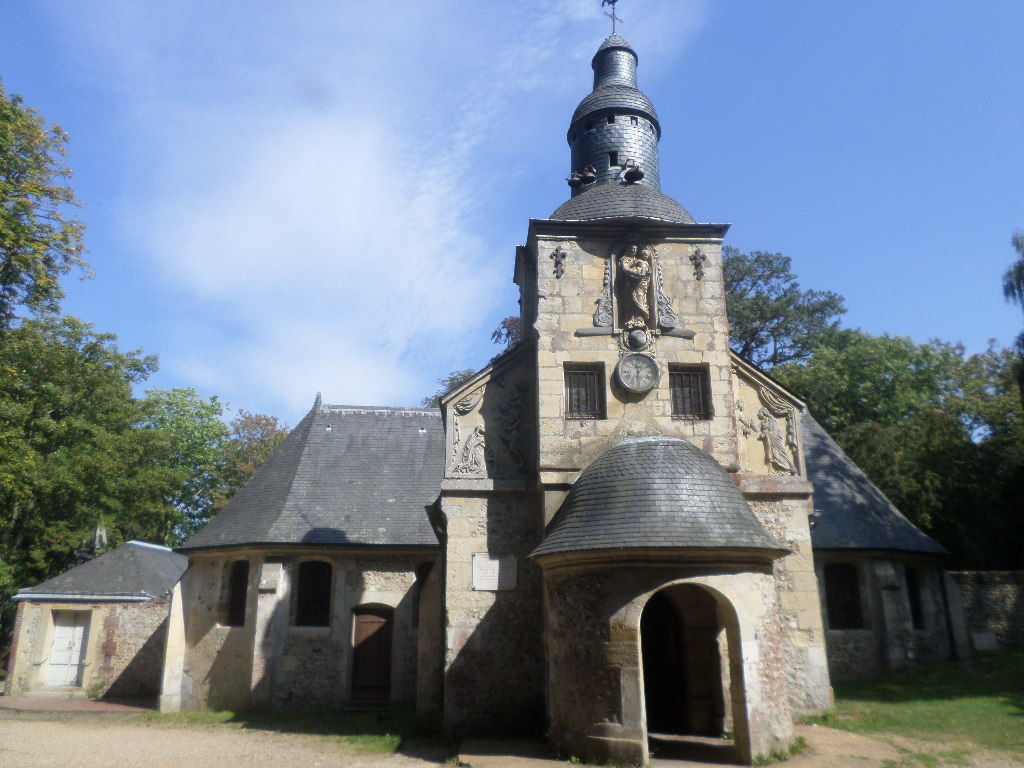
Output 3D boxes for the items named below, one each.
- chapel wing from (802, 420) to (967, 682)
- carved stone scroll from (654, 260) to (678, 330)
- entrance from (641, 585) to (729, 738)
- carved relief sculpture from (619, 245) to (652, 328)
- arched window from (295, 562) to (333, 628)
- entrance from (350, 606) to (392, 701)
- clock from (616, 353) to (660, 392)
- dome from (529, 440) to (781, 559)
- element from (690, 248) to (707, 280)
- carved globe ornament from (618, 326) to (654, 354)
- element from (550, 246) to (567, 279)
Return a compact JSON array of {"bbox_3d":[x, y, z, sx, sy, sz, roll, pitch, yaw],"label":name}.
[{"bbox_3d":[8.763,4.225,21.060,6.100,7.120,6.400,1,-18,-3],"label":"chapel wing"},{"bbox_3d":[2.972,-1.724,14.055,0.410,1.460,0.130,1,-16,-4],"label":"carved stone scroll"},{"bbox_3d":[2.570,4.234,10.957,1.380,2.420,0.500,1,-16,-4],"label":"entrance"},{"bbox_3d":[2.362,-1.880,14.148,0.657,1.726,0.400,1,-18,-3],"label":"carved relief sculpture"},{"bbox_3d":[-4.427,4.683,16.529,0.800,1.410,0.200,2,-16,-8],"label":"arched window"},{"bbox_3d":[-3.182,6.087,16.760,0.945,2.088,0.250,1,-18,-3],"label":"entrance"},{"bbox_3d":[2.300,-0.212,13.445,0.771,0.750,0.150,1,-18,-3],"label":"clock"},{"bbox_3d":[2.500,1.706,11.973,4.300,2.100,2.250,1,-16,-4],"label":"dome"},{"bbox_3d":[3.596,-2.321,14.257,0.293,0.718,0.080,1,-18,-3],"label":"element"},{"bbox_3d":[2.126,-0.743,12.650,0.590,0.450,0.280,-2,-17,4],"label":"carved globe ornament"},{"bbox_3d":[0.895,-2.331,14.079,0.300,0.660,0.080,1,-16,-4],"label":"element"}]

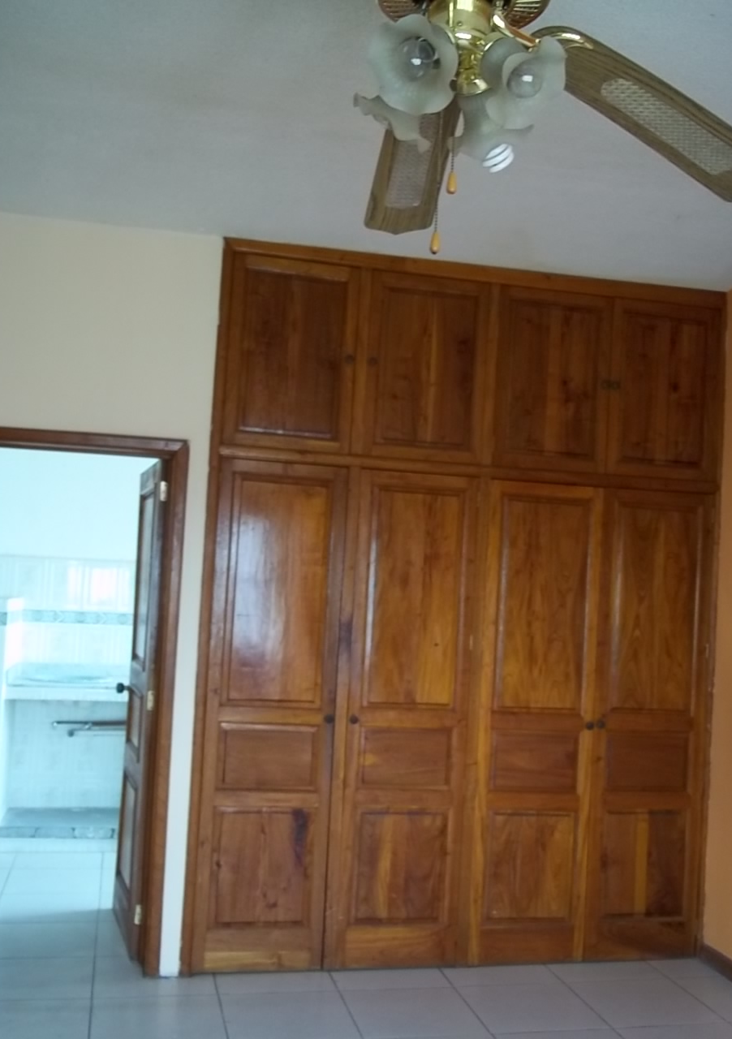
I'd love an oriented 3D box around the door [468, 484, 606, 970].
[{"bbox_3d":[0.694,0.825,4.450,0.504,1.951,0.040,4,-3,-12],"label":"door"}]

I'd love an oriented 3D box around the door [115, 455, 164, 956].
[{"bbox_3d":[-0.956,0.754,4.584,0.040,1.945,0.650,4,-3,-19],"label":"door"}]

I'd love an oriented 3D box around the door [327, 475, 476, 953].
[{"bbox_3d":[0.147,0.791,4.329,0.525,1.951,0.040,4,-3,-12],"label":"door"}]

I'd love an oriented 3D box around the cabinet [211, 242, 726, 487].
[{"bbox_3d":[0.426,-0.613,4.685,2.173,0.840,0.500,4,-3,-12],"label":"cabinet"}]

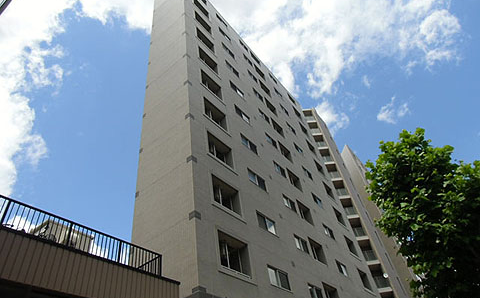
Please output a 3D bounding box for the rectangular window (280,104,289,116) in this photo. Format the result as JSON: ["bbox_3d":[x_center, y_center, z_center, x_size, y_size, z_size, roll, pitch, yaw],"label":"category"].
[{"bbox_3d":[4.708,-3.906,34.822,0.150,0.847,1.650,-33,-48,22],"label":"rectangular window"}]

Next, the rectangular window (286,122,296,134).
[{"bbox_3d":[5.102,-1.858,32.850,0.150,0.847,1.650,-33,-48,22],"label":"rectangular window"}]

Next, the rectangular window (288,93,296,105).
[{"bbox_3d":[6.537,-6.341,42.544,0.250,1.571,1.324,-33,-48,22],"label":"rectangular window"}]

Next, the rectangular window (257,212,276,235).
[{"bbox_3d":[1.373,3.881,17.056,0.150,0.875,1.716,-33,-48,22],"label":"rectangular window"}]

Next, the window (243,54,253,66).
[{"bbox_3d":[0.774,-9.041,34.024,0.180,0.863,1.367,-33,-48,22],"label":"window"}]

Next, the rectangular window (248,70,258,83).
[{"bbox_3d":[1.186,-6.910,31.946,0.180,0.863,1.367,-33,-48,22],"label":"rectangular window"}]

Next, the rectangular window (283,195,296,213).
[{"bbox_3d":[3.214,3.584,21.712,0.180,0.863,1.367,-33,-48,22],"label":"rectangular window"}]

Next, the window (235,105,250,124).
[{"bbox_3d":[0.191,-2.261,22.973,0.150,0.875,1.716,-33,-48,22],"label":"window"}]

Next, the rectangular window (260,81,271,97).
[{"bbox_3d":[2.450,-6.008,33.438,0.250,1.451,1.553,-33,-48,22],"label":"rectangular window"}]

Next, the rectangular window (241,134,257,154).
[{"bbox_3d":[0.547,-0.282,21.421,0.180,0.846,1.581,-33,-48,22],"label":"rectangular window"}]

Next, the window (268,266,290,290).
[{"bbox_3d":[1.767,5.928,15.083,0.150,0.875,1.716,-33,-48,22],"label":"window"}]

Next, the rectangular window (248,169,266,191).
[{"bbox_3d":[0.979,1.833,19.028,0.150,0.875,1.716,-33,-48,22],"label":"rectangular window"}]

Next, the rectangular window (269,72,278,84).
[{"bbox_3d":[3.934,-7.929,38.698,0.150,0.875,1.650,-33,-48,22],"label":"rectangular window"}]

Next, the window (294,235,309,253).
[{"bbox_3d":[3.615,5.661,19.686,0.180,0.863,1.367,-33,-48,22],"label":"window"}]

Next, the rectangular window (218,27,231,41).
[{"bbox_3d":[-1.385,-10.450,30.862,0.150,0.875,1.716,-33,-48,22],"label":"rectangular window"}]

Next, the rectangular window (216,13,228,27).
[{"bbox_3d":[-1.882,-12.853,33.680,0.180,0.846,1.581,-33,-48,22],"label":"rectangular window"}]

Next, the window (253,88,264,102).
[{"bbox_3d":[1.591,-4.816,29.904,0.180,0.863,1.367,-33,-48,22],"label":"window"}]

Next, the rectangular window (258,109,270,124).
[{"bbox_3d":[2.008,-2.565,27.249,0.150,0.804,1.530,-33,-48,22],"label":"rectangular window"}]

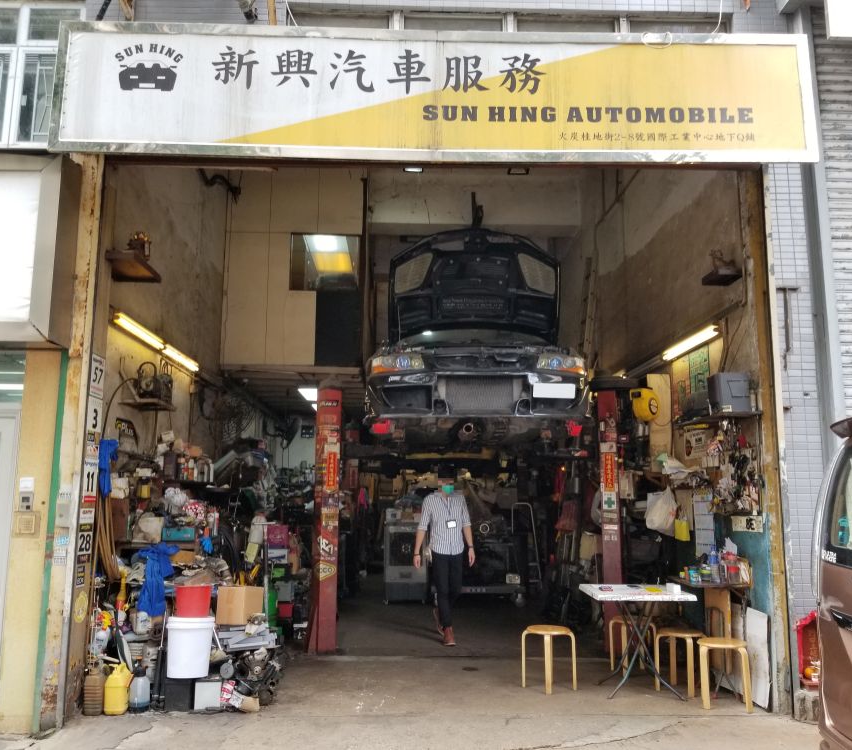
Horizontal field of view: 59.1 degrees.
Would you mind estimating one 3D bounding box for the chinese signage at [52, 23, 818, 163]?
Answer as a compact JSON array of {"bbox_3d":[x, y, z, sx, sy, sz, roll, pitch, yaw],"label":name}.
[{"bbox_3d":[0.103,-2.065,5.598,5.570,1.020,0.170,1,-8,-1],"label":"chinese signage"}]

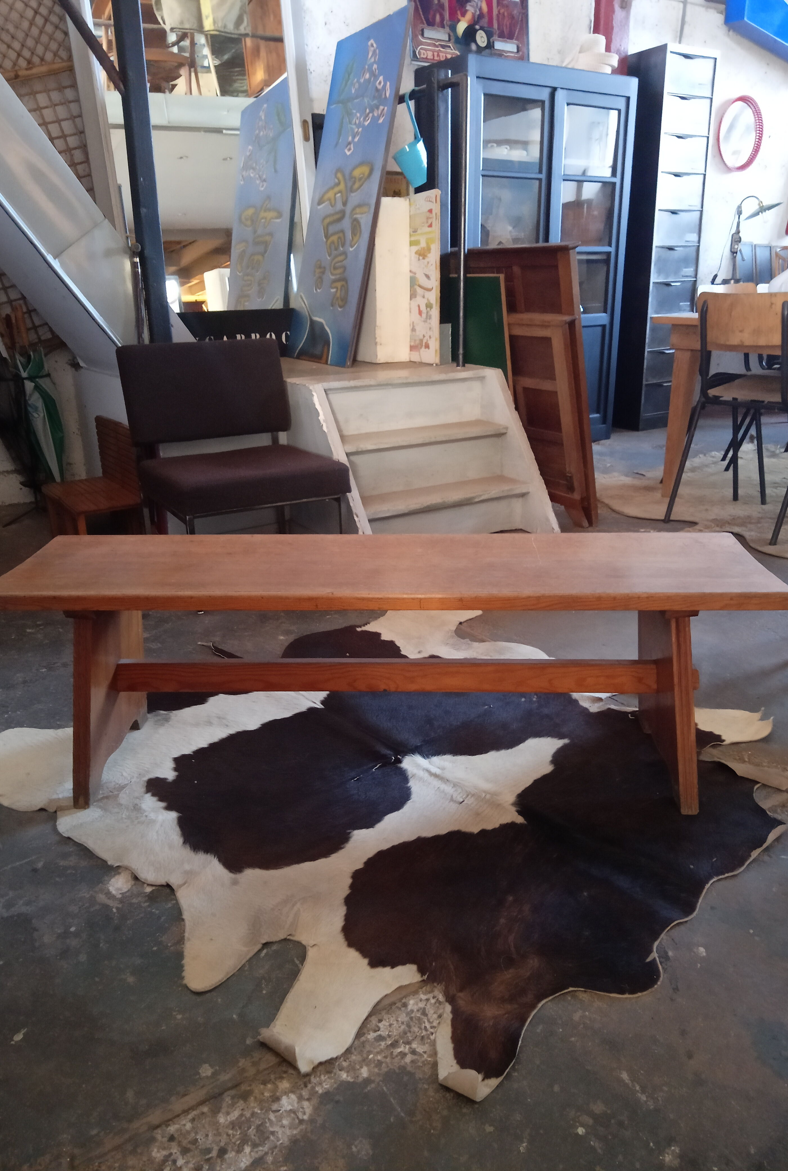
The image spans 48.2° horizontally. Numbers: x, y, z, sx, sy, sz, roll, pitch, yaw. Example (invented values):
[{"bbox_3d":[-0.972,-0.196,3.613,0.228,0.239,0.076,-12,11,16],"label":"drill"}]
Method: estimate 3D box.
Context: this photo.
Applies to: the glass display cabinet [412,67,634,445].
[{"bbox_3d":[0.680,-1.644,4.612,1.100,1.823,0.394,-14,24,-32],"label":"glass display cabinet"}]

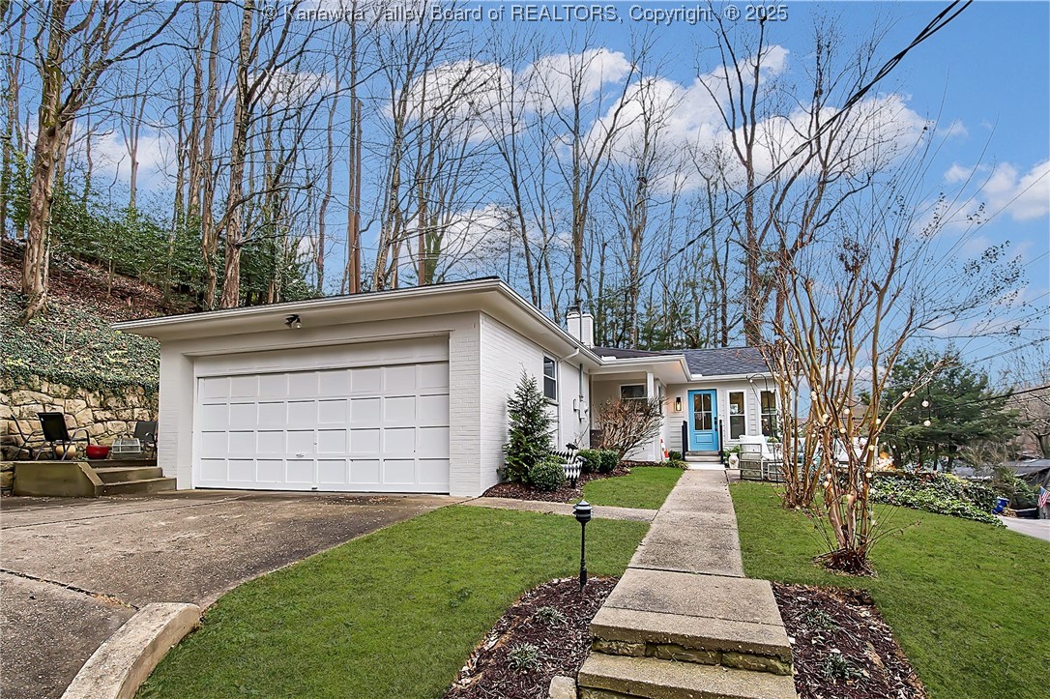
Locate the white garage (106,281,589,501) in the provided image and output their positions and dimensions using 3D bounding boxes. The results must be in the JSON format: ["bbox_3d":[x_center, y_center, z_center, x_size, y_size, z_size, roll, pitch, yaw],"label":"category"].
[{"bbox_3d":[-2.550,1.320,11.000,7.400,3.050,7.300,-3,-8,18],"label":"white garage"}]

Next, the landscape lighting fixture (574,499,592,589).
[{"bbox_3d":[0.457,1.545,3.920,0.148,0.730,0.148,-3,-8,18],"label":"landscape lighting fixture"}]

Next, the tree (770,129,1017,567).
[{"bbox_3d":[3.160,-0.040,4.420,1.950,3.780,1.900,-3,-8,18],"label":"tree"}]

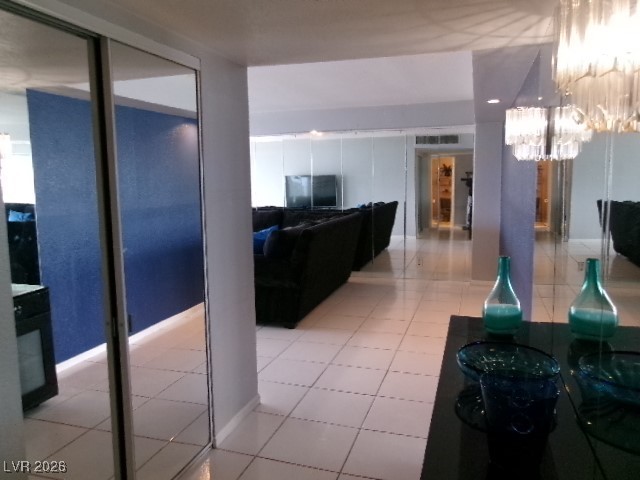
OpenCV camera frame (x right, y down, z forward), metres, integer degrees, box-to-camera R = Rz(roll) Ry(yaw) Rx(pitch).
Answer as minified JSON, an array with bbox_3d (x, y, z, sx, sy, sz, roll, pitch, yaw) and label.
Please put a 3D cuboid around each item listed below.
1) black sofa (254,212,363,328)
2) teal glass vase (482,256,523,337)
[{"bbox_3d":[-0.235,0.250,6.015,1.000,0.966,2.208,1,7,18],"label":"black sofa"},{"bbox_3d":[0.803,0.238,2.183,0.166,0.325,0.166,1,7,18],"label":"teal glass vase"}]

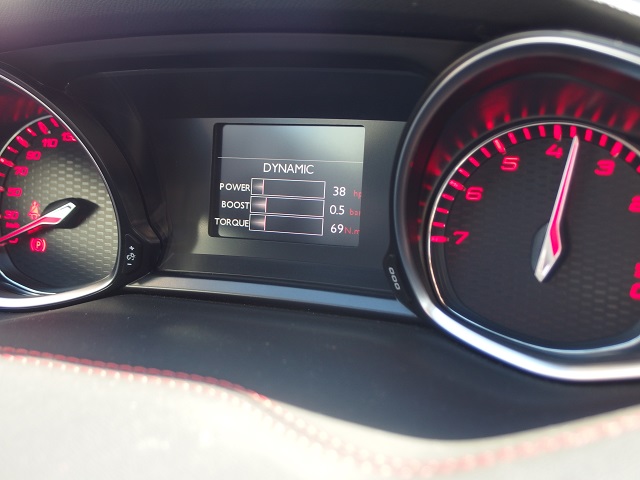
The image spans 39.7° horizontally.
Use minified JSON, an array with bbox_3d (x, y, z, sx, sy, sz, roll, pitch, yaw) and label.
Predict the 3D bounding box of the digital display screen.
[{"bbox_3d":[-0.015,-0.026,0.410,0.074,0.054,0.010,3,2,17],"label":"digital display screen"}]

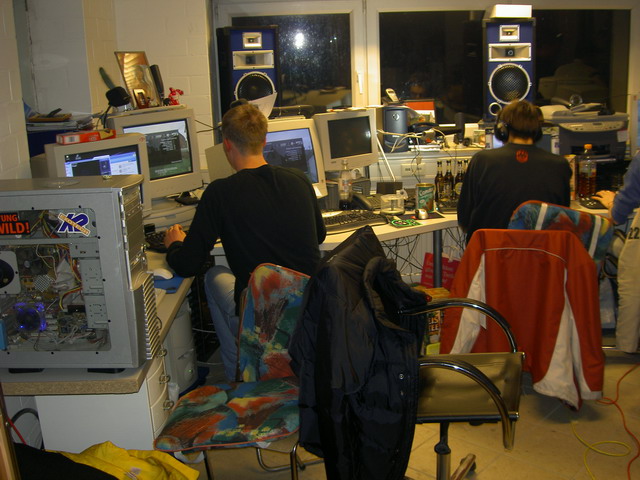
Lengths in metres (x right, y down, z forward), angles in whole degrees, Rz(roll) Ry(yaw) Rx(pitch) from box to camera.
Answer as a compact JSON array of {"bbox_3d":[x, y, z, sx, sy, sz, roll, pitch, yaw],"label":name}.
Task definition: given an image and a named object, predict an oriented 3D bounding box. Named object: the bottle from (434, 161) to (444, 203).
[{"bbox_3d":[0.684,-0.333,4.125,0.065,0.250,0.065,-2,15,0],"label":"bottle"}]

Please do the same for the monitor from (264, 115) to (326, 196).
[{"bbox_3d":[-0.275,-0.343,3.515,0.440,0.450,0.440,-15,19,-40],"label":"monitor"}]

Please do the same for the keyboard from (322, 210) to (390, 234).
[{"bbox_3d":[0.095,-0.080,3.584,0.460,0.040,0.180,-11,17,-31],"label":"keyboard"}]

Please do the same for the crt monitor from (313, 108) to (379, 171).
[{"bbox_3d":[0.068,-0.563,4.193,0.375,0.360,0.380,-12,13,-32],"label":"crt monitor"}]

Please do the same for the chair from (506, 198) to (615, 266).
[{"bbox_3d":[1.148,0.195,3.580,0.500,0.900,0.570,2,15,15],"label":"chair"}]

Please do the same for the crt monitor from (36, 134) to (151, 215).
[{"bbox_3d":[-1.063,-0.271,3.228,0.420,0.420,0.430,-14,19,-39],"label":"crt monitor"}]

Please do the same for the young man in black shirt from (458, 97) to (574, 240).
[{"bbox_3d":[0.927,-0.012,3.584,0.530,1.320,0.720,0,15,7],"label":"young man in black shirt"}]

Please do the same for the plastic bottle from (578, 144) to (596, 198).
[{"bbox_3d":[1.485,-0.371,3.978,0.094,0.316,0.094,-2,14,0],"label":"plastic bottle"}]

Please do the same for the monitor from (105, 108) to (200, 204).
[{"bbox_3d":[-0.933,-0.426,3.708,0.445,0.430,0.440,-15,16,-40],"label":"monitor"}]

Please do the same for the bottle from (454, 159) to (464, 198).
[{"bbox_3d":[0.779,-0.323,4.015,0.062,0.240,0.062,-2,14,0],"label":"bottle"}]

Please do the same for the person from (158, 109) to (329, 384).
[{"bbox_3d":[-0.305,0.108,3.201,0.620,1.380,0.850,-6,15,-15],"label":"person"}]

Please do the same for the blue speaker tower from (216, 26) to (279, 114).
[{"bbox_3d":[-0.434,-1.019,4.525,0.350,0.610,0.340,-7,16,-17],"label":"blue speaker tower"}]

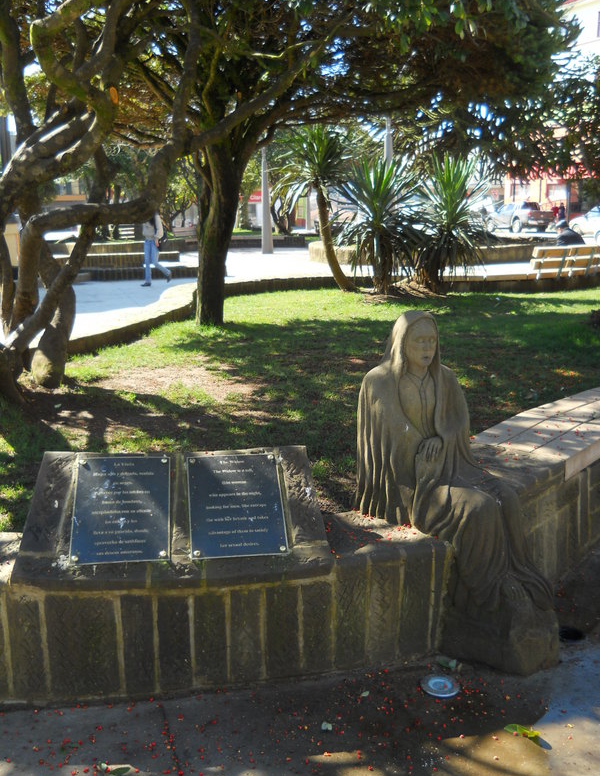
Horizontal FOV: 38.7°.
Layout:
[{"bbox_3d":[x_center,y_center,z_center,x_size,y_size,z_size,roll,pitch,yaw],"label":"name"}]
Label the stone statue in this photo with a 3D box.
[{"bbox_3d":[0.597,0.325,3.208,0.869,1.225,0.504,12,17,44],"label":"stone statue"}]

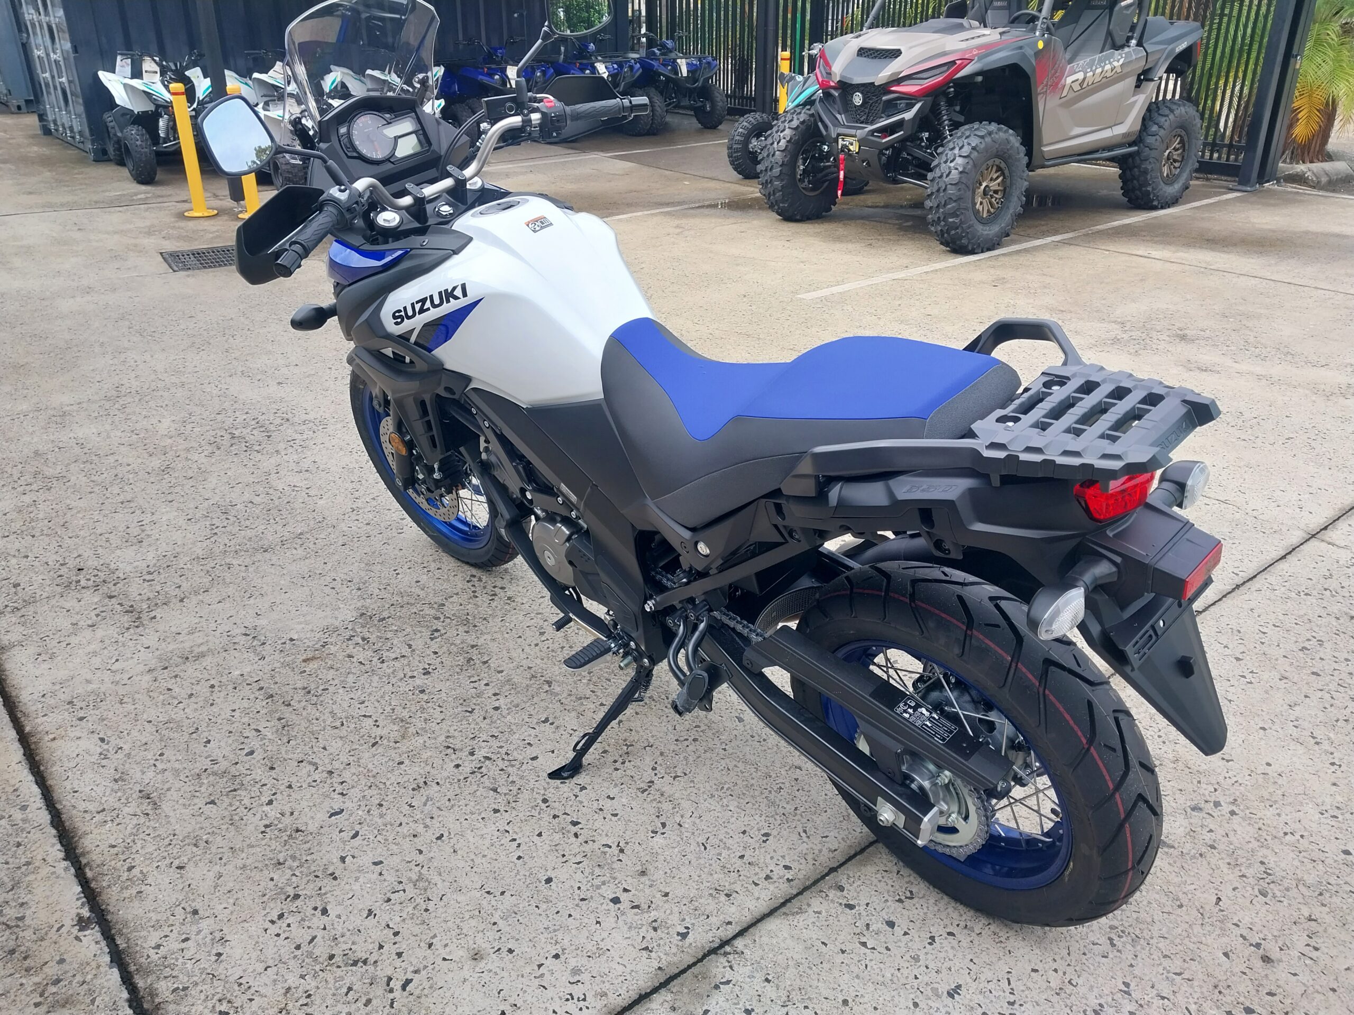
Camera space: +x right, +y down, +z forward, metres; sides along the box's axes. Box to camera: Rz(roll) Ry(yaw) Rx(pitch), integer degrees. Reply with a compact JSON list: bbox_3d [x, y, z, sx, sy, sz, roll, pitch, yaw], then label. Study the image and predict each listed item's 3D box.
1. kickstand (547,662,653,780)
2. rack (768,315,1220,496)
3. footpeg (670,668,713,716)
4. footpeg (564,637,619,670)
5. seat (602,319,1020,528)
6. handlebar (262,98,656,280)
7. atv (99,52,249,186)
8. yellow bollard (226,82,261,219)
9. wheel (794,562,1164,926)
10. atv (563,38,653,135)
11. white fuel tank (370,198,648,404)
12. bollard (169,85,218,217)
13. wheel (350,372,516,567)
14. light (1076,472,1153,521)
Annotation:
[{"bbox_3d":[-0.137,0.422,1.994,0.090,0.345,0.080,14,28,-48],"label":"kickstand"},{"bbox_3d":[0.411,-0.100,1.251,0.400,0.145,0.440,-33,40,-31],"label":"rack"},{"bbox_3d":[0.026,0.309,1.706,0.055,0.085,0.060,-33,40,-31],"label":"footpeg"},{"bbox_3d":[-0.154,0.277,1.900,0.108,0.036,0.046,-32,39,-31],"label":"footpeg"},{"bbox_3d":[0.167,-0.136,1.556,0.310,0.270,0.720,-32,39,-31],"label":"seat"},{"bbox_3d":[-0.417,-0.641,1.910,0.220,0.125,0.850,23,46,39],"label":"handlebar"},{"bbox_3d":[-4.819,-3.805,9.717,1.160,1.120,1.830,-18,32,-32],"label":"atv"},{"bbox_3d":[-3.169,-2.600,7.434,0.250,0.900,0.250,0,26,0],"label":"yellow bollard"},{"bbox_3d":[0.450,0.380,1.630,0.152,0.640,0.640,-33,40,-31],"label":"wheel"},{"bbox_3d":[-1.231,-5.240,12.593,1.140,1.170,2.000,-18,32,-32],"label":"atv"},{"bbox_3d":[-0.254,-0.411,1.906,0.410,0.315,0.610,-32,39,-31],"label":"white fuel tank"},{"bbox_3d":[-3.594,-2.628,7.486,0.250,0.910,0.250,0,26,0],"label":"bollard"},{"bbox_3d":[-0.611,-0.128,2.650,0.658,0.658,0.110,21,46,38],"label":"wheel"},{"bbox_3d":[0.512,-0.023,1.171,0.128,0.072,0.072,-32,39,-31],"label":"light"}]

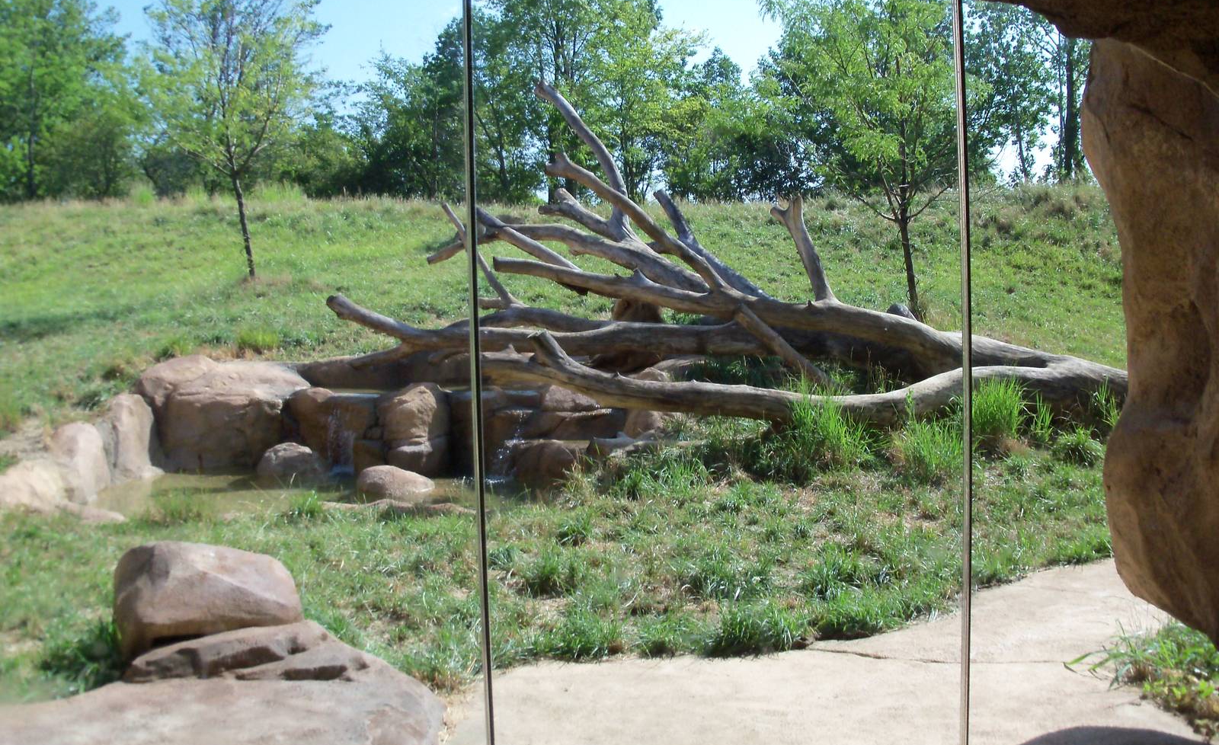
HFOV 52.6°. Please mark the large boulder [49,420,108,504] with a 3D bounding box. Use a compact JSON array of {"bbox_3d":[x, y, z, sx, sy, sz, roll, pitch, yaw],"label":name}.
[{"bbox_3d":[-3.870,0.657,9.000,0.450,0.560,0.500,-1,5,0],"label":"large boulder"}]

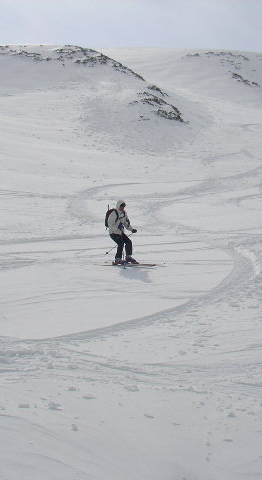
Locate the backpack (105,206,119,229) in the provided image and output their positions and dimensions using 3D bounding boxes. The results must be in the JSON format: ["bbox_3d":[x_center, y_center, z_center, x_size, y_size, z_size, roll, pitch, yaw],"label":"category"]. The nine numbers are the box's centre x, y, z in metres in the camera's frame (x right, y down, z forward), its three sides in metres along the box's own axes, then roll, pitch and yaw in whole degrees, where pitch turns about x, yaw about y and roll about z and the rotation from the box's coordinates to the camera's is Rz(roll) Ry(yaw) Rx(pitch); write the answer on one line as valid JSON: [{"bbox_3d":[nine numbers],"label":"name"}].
[{"bbox_3d":[-0.487,-0.585,18.020,0.240,0.520,0.320,18,12,35],"label":"backpack"}]

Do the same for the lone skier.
[{"bbox_3d":[-0.222,-0.191,17.900,0.660,1.670,0.600,2,3,37],"label":"lone skier"}]

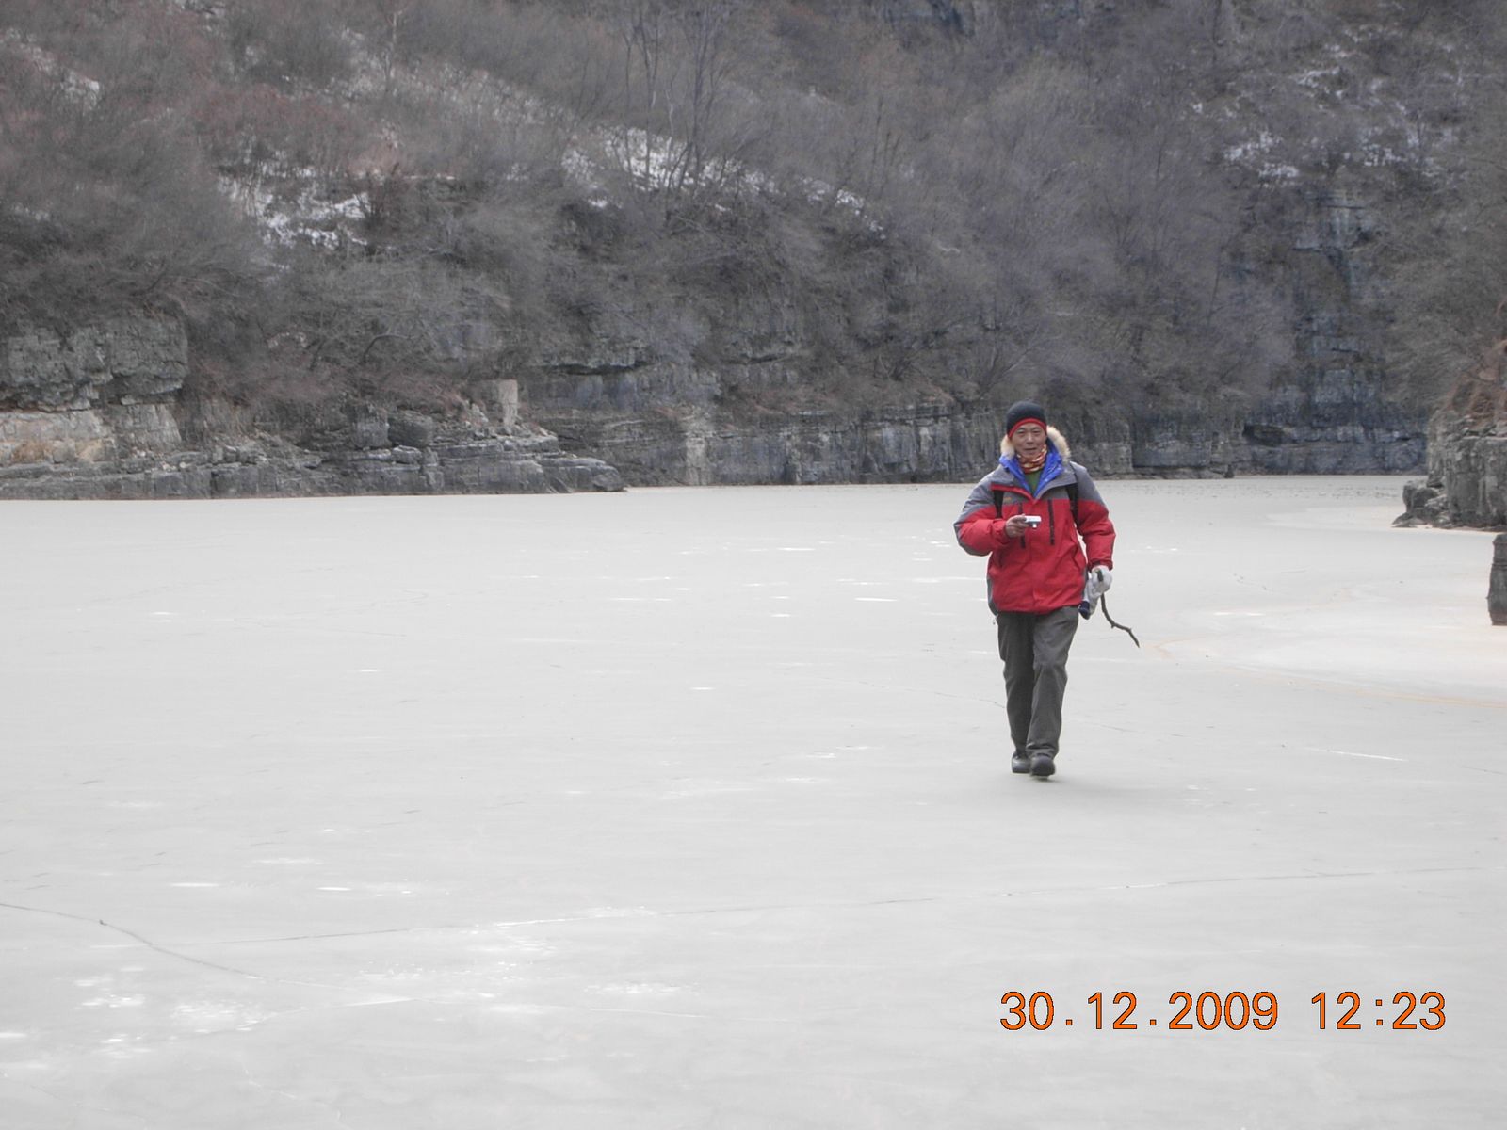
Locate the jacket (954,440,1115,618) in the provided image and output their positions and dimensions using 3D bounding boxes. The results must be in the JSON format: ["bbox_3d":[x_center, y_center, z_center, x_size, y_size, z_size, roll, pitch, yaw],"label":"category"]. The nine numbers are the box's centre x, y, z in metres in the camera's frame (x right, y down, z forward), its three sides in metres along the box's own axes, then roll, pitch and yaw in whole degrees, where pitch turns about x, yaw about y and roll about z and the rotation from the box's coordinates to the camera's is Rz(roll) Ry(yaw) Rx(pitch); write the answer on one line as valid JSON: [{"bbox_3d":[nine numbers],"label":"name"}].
[{"bbox_3d":[1.293,-0.181,25.200,0.740,0.820,0.440,0,1,6],"label":"jacket"}]

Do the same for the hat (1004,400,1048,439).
[{"bbox_3d":[1.252,-0.669,25.250,0.200,0.180,0.230,0,1,3],"label":"hat"}]

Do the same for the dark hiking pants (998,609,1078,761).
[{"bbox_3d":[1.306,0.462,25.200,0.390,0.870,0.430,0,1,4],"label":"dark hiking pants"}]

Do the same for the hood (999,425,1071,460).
[{"bbox_3d":[1.299,-0.557,25.320,0.330,0.190,0.250,0,1,5],"label":"hood"}]

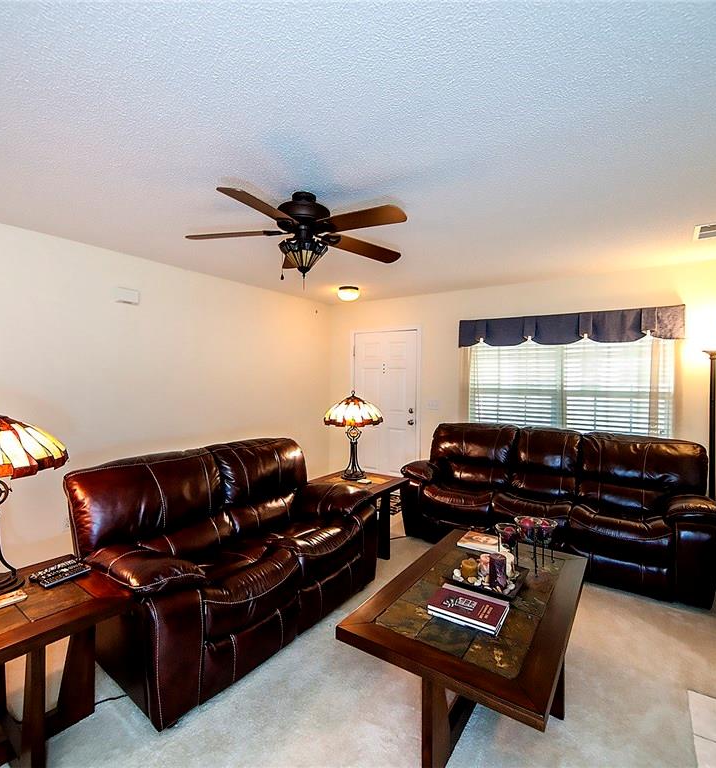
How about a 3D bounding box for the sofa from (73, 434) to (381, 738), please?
[{"bbox_3d":[-0.696,0.906,2.565,0.970,0.980,1.640,1,1,33],"label":"sofa"}]

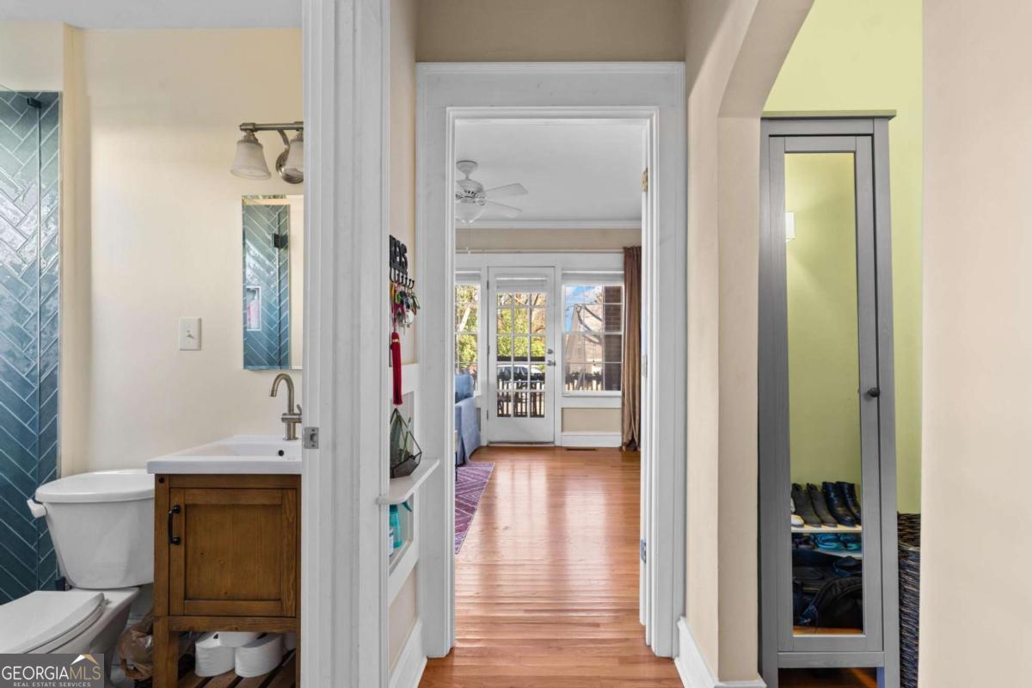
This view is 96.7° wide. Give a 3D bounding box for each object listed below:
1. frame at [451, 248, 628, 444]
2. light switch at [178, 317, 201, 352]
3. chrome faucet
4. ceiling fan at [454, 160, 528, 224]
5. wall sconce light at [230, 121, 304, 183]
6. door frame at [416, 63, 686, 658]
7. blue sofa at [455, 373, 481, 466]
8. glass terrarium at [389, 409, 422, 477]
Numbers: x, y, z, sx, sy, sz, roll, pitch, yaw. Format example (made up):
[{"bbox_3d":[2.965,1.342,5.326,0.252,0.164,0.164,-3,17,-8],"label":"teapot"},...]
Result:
[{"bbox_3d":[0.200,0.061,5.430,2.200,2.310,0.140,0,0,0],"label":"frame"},{"bbox_3d":[-1.160,-0.034,1.632,0.073,0.116,0.015,0,0,0],"label":"light switch"},{"bbox_3d":[-0.775,0.217,1.550,0.095,0.235,0.155,0,0,0],"label":"chrome faucet"},{"bbox_3d":[-0.400,-1.190,3.600,1.060,0.490,1.060,0,0,0],"label":"ceiling fan"},{"bbox_3d":[-0.788,-0.637,1.550,0.305,0.210,0.185,0,0,0],"label":"wall sconce light"},{"bbox_3d":[0.139,0.063,1.840,1.040,2.310,0.140,0,0,0],"label":"door frame"},{"bbox_3d":[-1.400,0.765,4.930,1.950,0.870,0.880,0,0,0],"label":"blue sofa"},{"bbox_3d":[-0.410,0.337,1.585,0.165,0.225,0.165,0,0,0],"label":"glass terrarium"}]

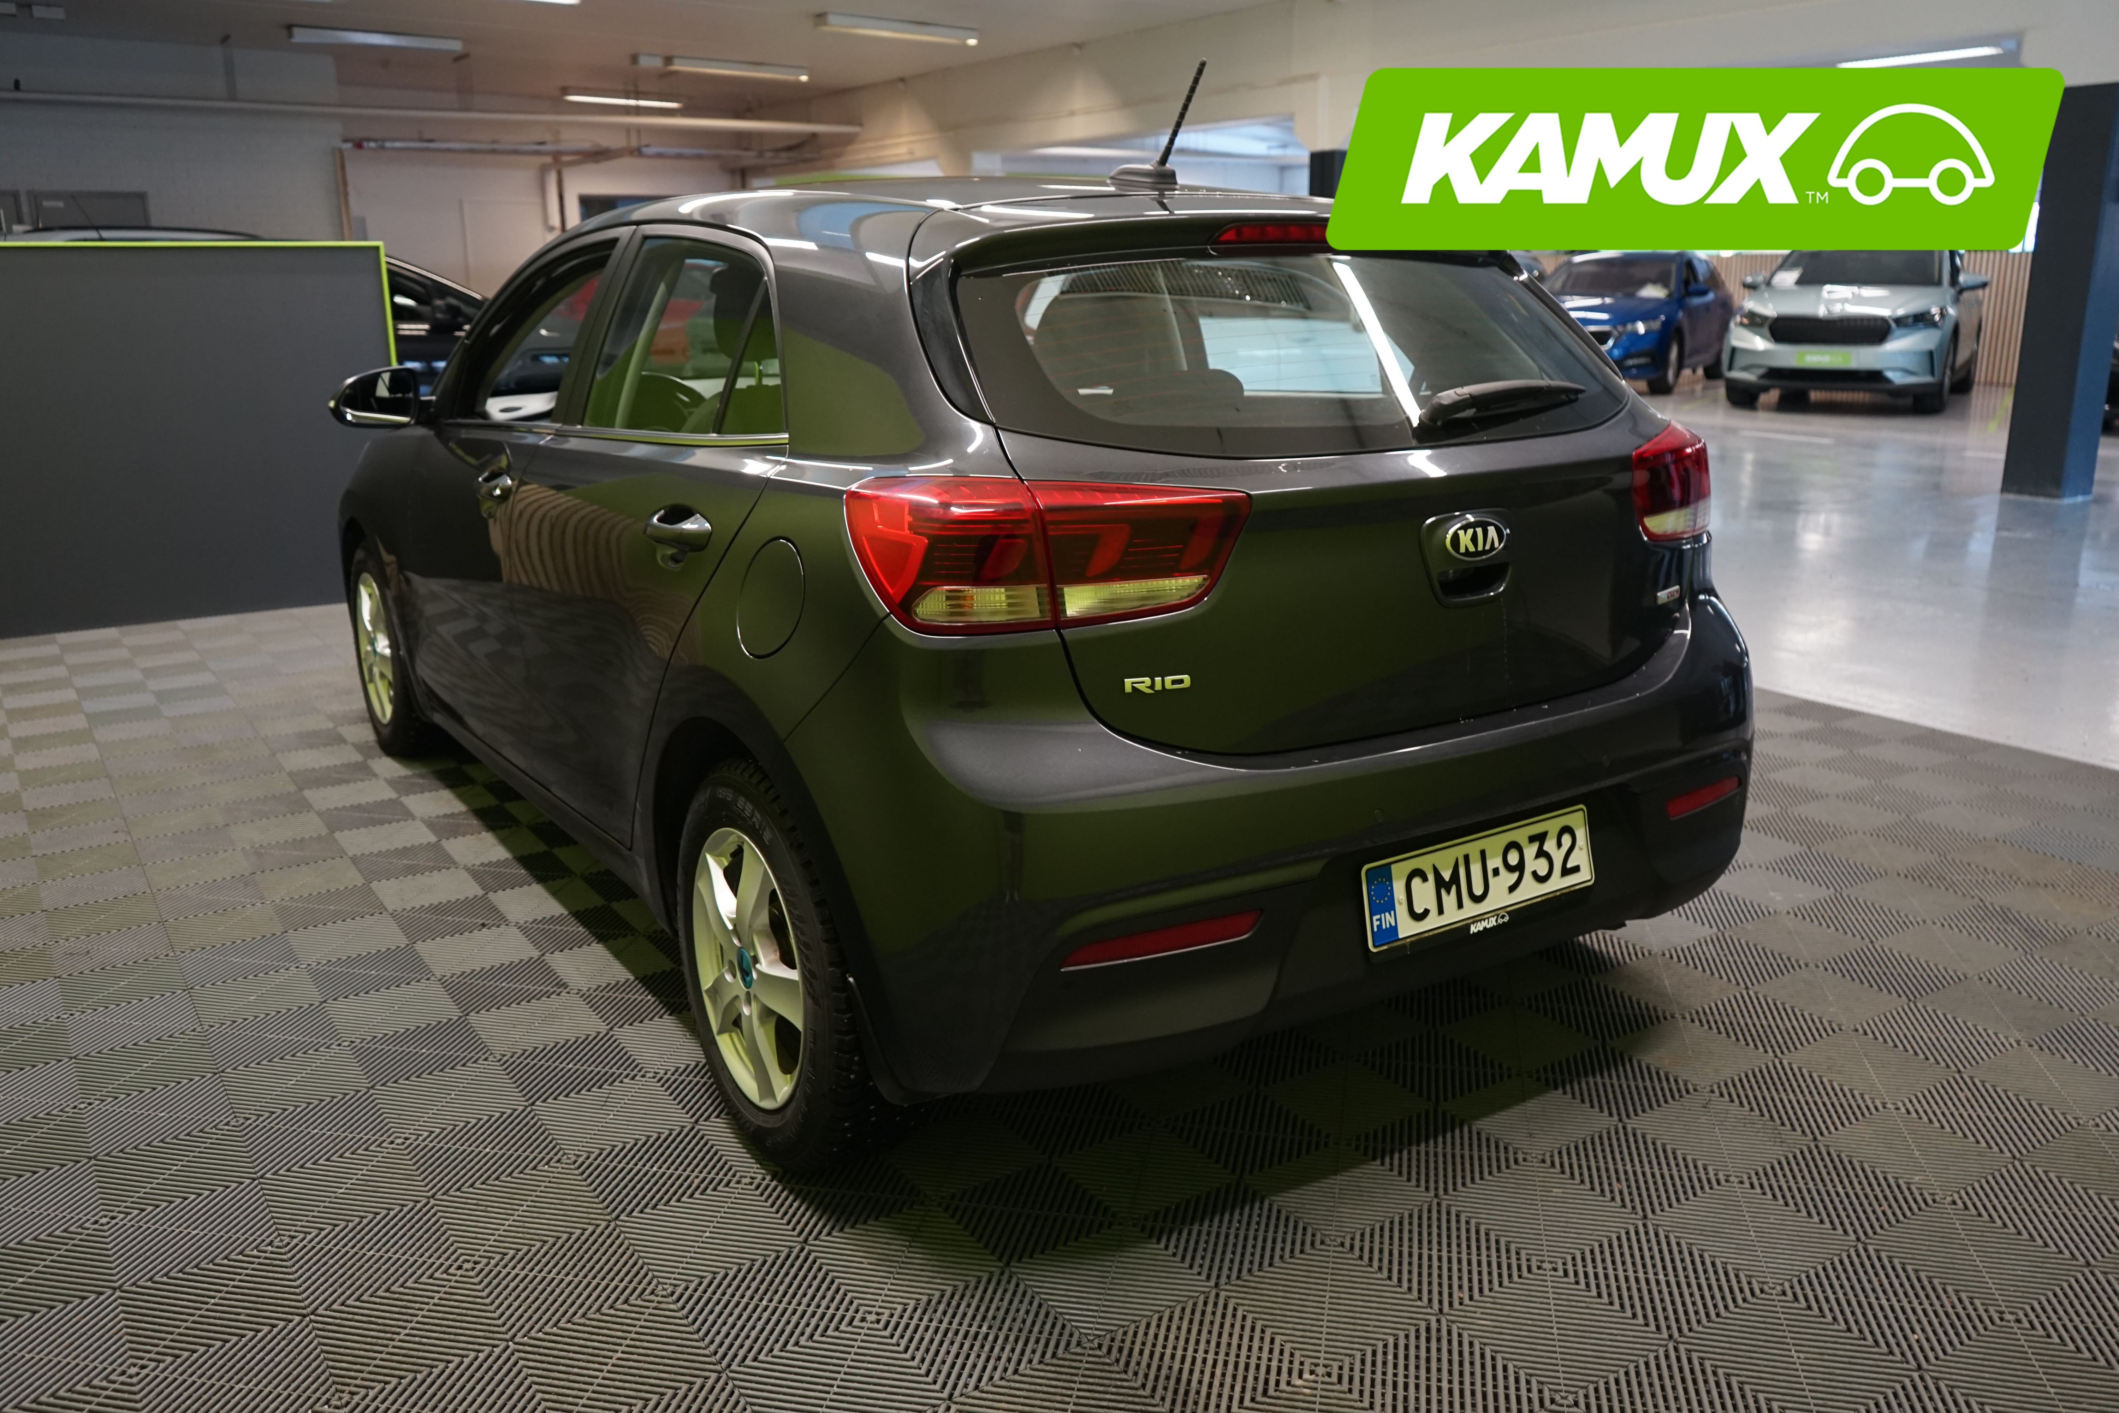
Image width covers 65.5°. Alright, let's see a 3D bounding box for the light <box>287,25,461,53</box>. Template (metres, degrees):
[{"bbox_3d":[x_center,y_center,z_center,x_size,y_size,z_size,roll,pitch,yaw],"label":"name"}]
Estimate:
[{"bbox_3d":[-6.416,-6.263,15.538,1.530,0.120,0.170,-10,17,-34],"label":"light"}]

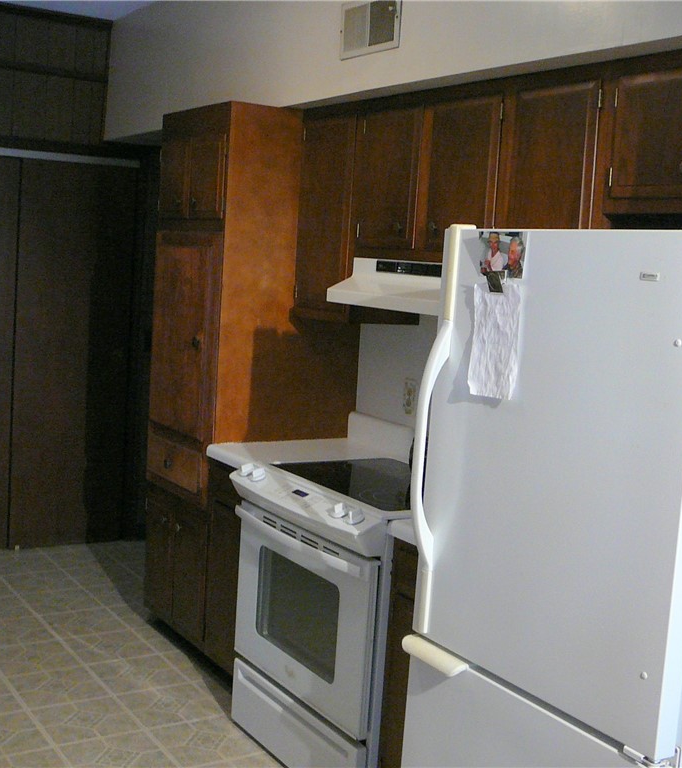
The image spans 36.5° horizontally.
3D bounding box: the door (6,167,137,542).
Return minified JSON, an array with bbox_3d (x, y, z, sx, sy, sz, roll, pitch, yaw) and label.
[{"bbox_3d":[-1.400,-0.137,5.476,0.644,1.985,0.040,-1,8,-33],"label":"door"}]

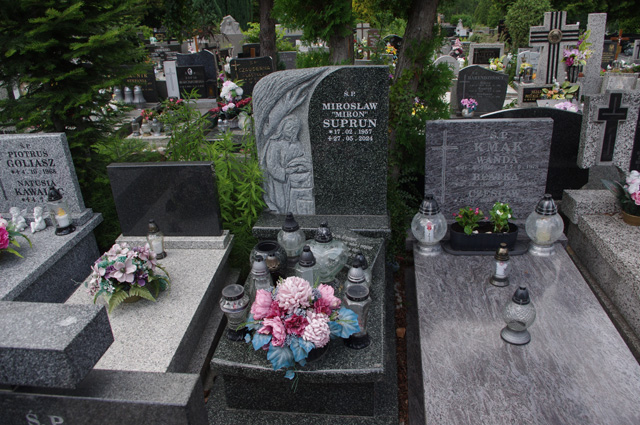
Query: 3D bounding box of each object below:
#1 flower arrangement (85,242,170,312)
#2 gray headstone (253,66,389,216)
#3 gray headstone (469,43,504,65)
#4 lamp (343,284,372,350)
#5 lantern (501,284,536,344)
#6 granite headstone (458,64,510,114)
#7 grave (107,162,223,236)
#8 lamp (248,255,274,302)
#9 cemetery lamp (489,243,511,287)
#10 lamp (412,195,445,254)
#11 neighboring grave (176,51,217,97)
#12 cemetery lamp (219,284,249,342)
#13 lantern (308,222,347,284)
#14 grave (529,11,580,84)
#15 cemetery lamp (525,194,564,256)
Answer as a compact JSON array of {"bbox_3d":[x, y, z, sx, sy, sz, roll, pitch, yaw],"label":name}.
[{"bbox_3d":[-0.937,0.279,2.407,0.400,0.260,0.340,0,23,9],"label":"flower arrangement"},{"bbox_3d":[0.011,-0.393,2.758,0.735,0.845,0.090,0,22,7],"label":"gray headstone"},{"bbox_3d":[3.191,-3.055,9.184,0.660,0.410,0.120,0,23,7],"label":"gray headstone"},{"bbox_3d":[0.150,0.409,1.884,0.116,0.246,0.116,0,27,9],"label":"lamp"},{"bbox_3d":[0.721,0.363,1.731,0.114,0.208,0.114,0,25,9],"label":"lantern"},{"bbox_3d":[1.953,-1.497,5.795,0.600,0.530,0.100,0,23,9],"label":"granite headstone"},{"bbox_3d":[-0.899,-0.075,2.855,0.640,0.450,0.080,0,23,9],"label":"grave"},{"bbox_3d":[-0.266,0.297,2.147,0.109,0.234,0.109,0,27,9],"label":"lamp"},{"bbox_3d":[0.883,0.245,2.326,0.097,0.213,0.097,0,23,7],"label":"cemetery lamp"},{"bbox_3d":[0.532,0.053,2.329,0.171,0.285,0.171,0,25,9],"label":"lamp"},{"bbox_3d":[-1.985,-2.224,7.756,0.630,0.730,0.120,0,23,7],"label":"neighboring grave"},{"bbox_3d":[-0.349,0.414,1.972,0.128,0.225,0.128,0,27,9],"label":"cemetery lamp"},{"bbox_3d":[0.030,0.182,2.221,0.204,0.309,0.120,0,27,9],"label":"lantern"},{"bbox_3d":[3.430,-2.389,6.986,0.710,1.030,0.160,0,23,9],"label":"grave"},{"bbox_3d":[1.200,0.065,2.533,0.205,0.335,0.205,0,23,7],"label":"cemetery lamp"}]

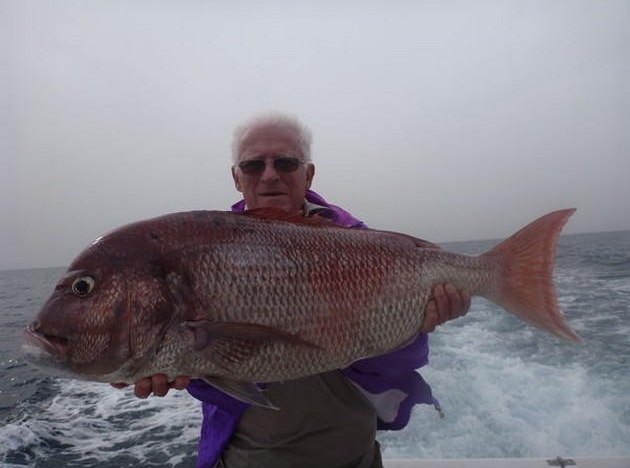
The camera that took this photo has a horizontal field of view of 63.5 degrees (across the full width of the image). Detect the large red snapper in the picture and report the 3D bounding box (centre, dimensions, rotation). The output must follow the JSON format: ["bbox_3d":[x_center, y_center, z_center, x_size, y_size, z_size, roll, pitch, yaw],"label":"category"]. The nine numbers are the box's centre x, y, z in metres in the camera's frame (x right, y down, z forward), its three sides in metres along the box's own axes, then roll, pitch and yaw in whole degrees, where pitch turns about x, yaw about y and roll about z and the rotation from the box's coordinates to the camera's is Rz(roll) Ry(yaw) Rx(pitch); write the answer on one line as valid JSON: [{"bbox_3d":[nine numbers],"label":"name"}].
[{"bbox_3d":[0.002,0.100,0.810,0.885,0.305,0.150,-6,-3,-7],"label":"large red snapper"}]

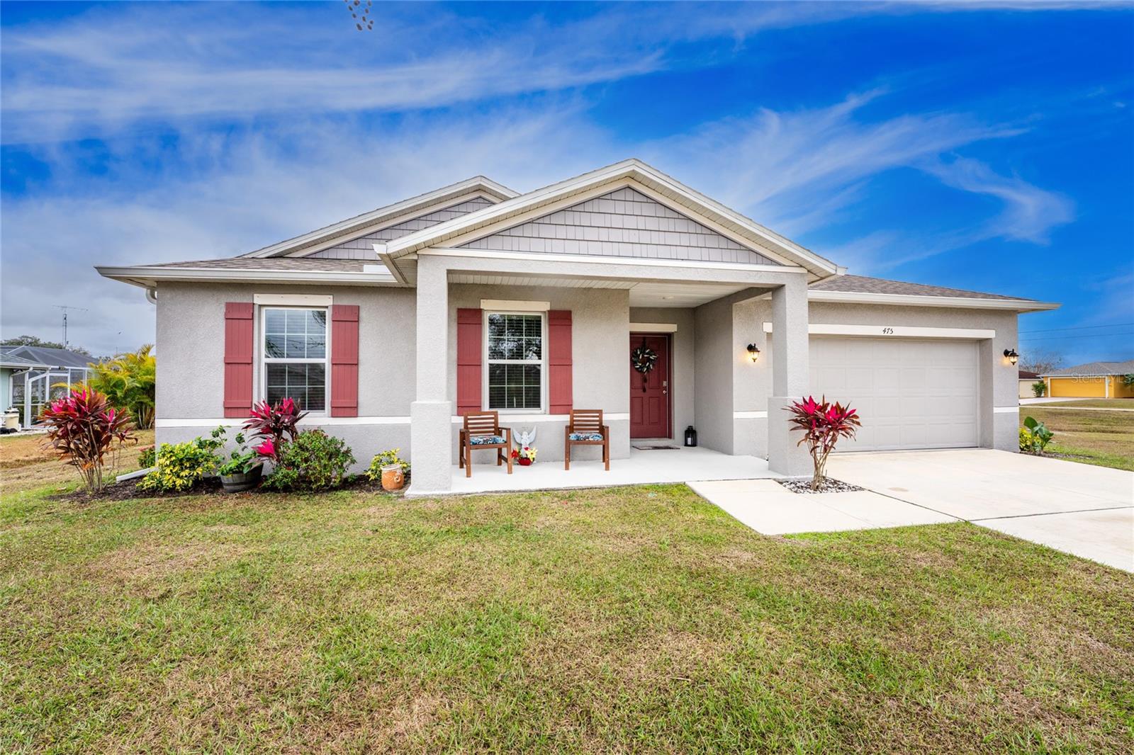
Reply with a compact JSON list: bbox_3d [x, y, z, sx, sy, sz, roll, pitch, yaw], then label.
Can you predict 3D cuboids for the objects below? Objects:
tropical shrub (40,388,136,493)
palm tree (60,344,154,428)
[{"bbox_3d":[-6.137,0.806,5.650,0.880,1.320,0.880,0,-1,43],"label":"tropical shrub"},{"bbox_3d":[-14.450,0.323,14.600,2.600,2.750,2.500,0,-1,-45],"label":"palm tree"}]

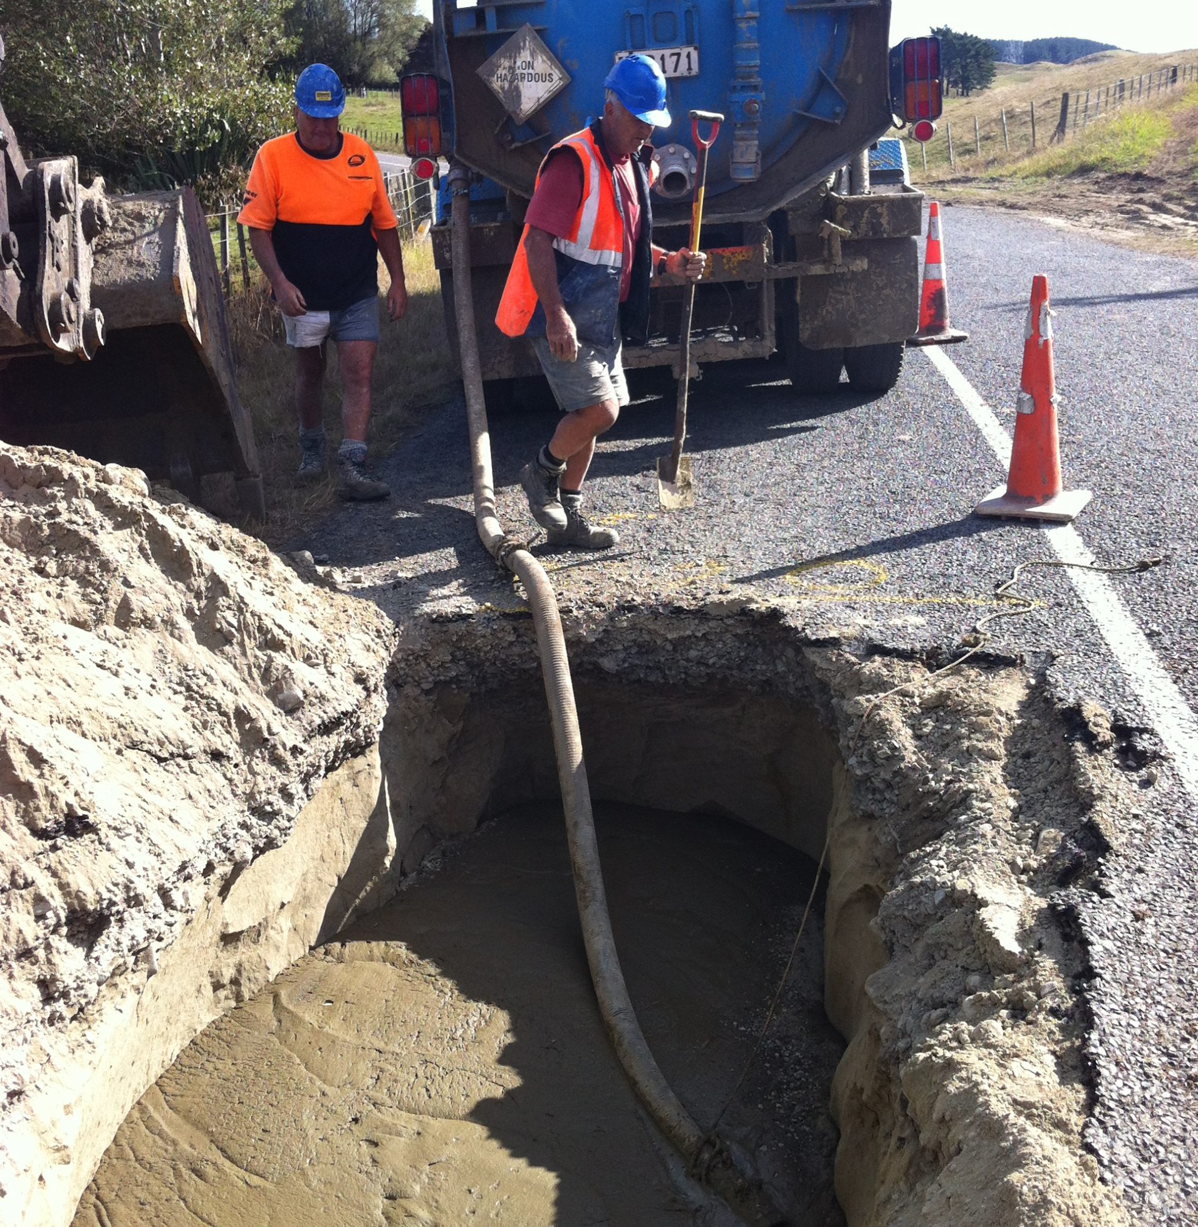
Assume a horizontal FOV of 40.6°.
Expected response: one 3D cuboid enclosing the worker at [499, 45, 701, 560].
[{"bbox_3d":[0.029,-1.107,5.927,0.720,1.750,0.550,5,20,21],"label":"worker"}]

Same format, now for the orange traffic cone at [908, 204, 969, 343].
[{"bbox_3d":[2.102,-2.162,10.113,0.380,0.870,0.380,-6,19,-9],"label":"orange traffic cone"}]

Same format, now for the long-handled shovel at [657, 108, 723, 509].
[{"bbox_3d":[0.338,-1.082,5.904,0.150,1.450,0.130,-3,19,-19],"label":"long-handled shovel"}]

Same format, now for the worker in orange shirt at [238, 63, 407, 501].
[{"bbox_3d":[-1.194,-1.433,7.033,0.680,1.810,0.550,-8,19,-14],"label":"worker in orange shirt"}]

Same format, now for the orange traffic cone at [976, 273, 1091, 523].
[{"bbox_3d":[1.667,-0.850,6.199,0.370,0.895,0.370,9,21,31],"label":"orange traffic cone"}]

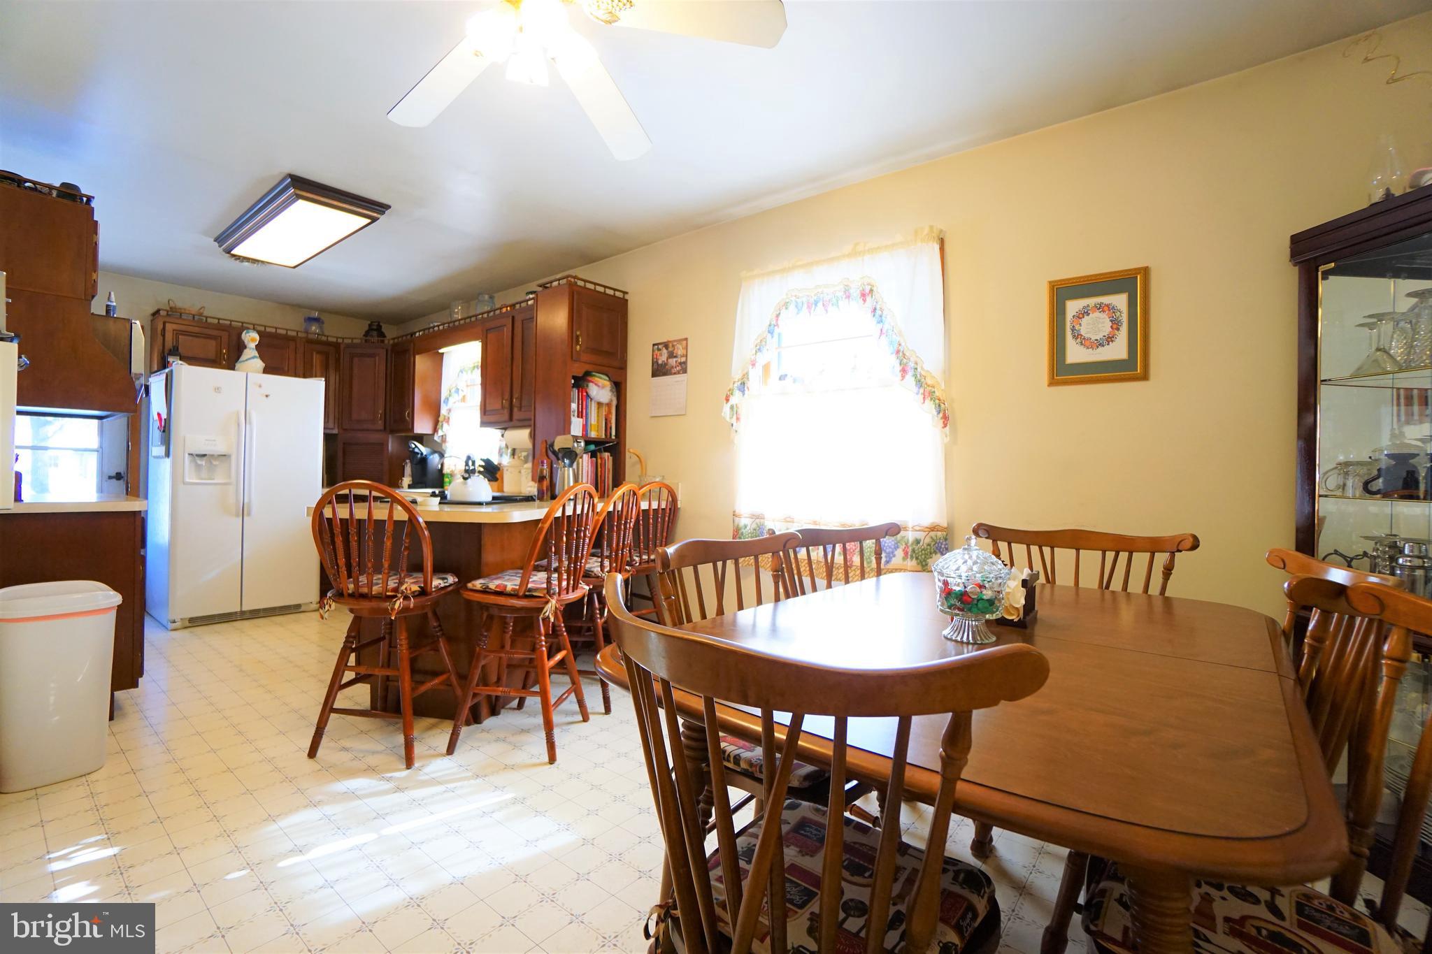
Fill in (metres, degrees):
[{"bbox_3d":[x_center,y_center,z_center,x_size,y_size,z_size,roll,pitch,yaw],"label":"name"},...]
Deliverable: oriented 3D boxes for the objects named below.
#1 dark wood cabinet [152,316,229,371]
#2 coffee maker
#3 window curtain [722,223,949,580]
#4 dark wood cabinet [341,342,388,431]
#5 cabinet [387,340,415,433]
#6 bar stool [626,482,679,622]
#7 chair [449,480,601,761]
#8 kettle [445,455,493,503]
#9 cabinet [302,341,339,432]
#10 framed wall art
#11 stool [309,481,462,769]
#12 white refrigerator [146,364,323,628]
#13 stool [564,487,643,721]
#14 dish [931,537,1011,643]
[{"bbox_3d":[-3.875,-0.955,4.414,0.310,0.380,0.400,2,1,39],"label":"dark wood cabinet"},{"bbox_3d":[-2.174,-0.085,4.472,0.215,0.350,0.290,1,-1,22],"label":"coffee maker"},{"bbox_3d":[0.517,-0.304,2.844,1.150,1.520,0.100,1,-1,38],"label":"window curtain"},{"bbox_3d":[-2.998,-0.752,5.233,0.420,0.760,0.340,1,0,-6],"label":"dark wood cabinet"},{"bbox_3d":[-2.503,-0.739,5.059,0.471,0.760,0.310,2,1,39],"label":"cabinet"},{"bbox_3d":[-0.501,0.538,3.314,0.485,1.050,0.455,2,1,37],"label":"bar stool"},{"bbox_3d":[-0.767,0.538,2.454,0.485,1.050,0.455,1,0,17],"label":"chair"},{"bbox_3d":[-1.213,0.004,2.941,0.212,0.238,0.222,1,-1,-5],"label":"kettle"},{"bbox_3d":[-3.386,-0.759,5.030,0.310,0.750,0.285,2,1,39],"label":"cabinet"},{"bbox_3d":[1.405,-0.546,2.201,0.317,0.407,0.028,1,-1,38],"label":"framed wall art"},{"bbox_3d":[-1.272,0.527,2.370,0.455,1.050,0.485,1,0,3],"label":"stool"},{"bbox_3d":[-3.624,0.135,4.506,0.870,1.745,0.872,1,-1,38],"label":"white refrigerator"},{"bbox_3d":[-0.648,0.543,2.867,0.460,1.030,0.500,2,-1,-42],"label":"stool"},{"bbox_3d":[0.503,0.215,1.179,0.156,0.202,0.156,1,-1,38],"label":"dish"}]

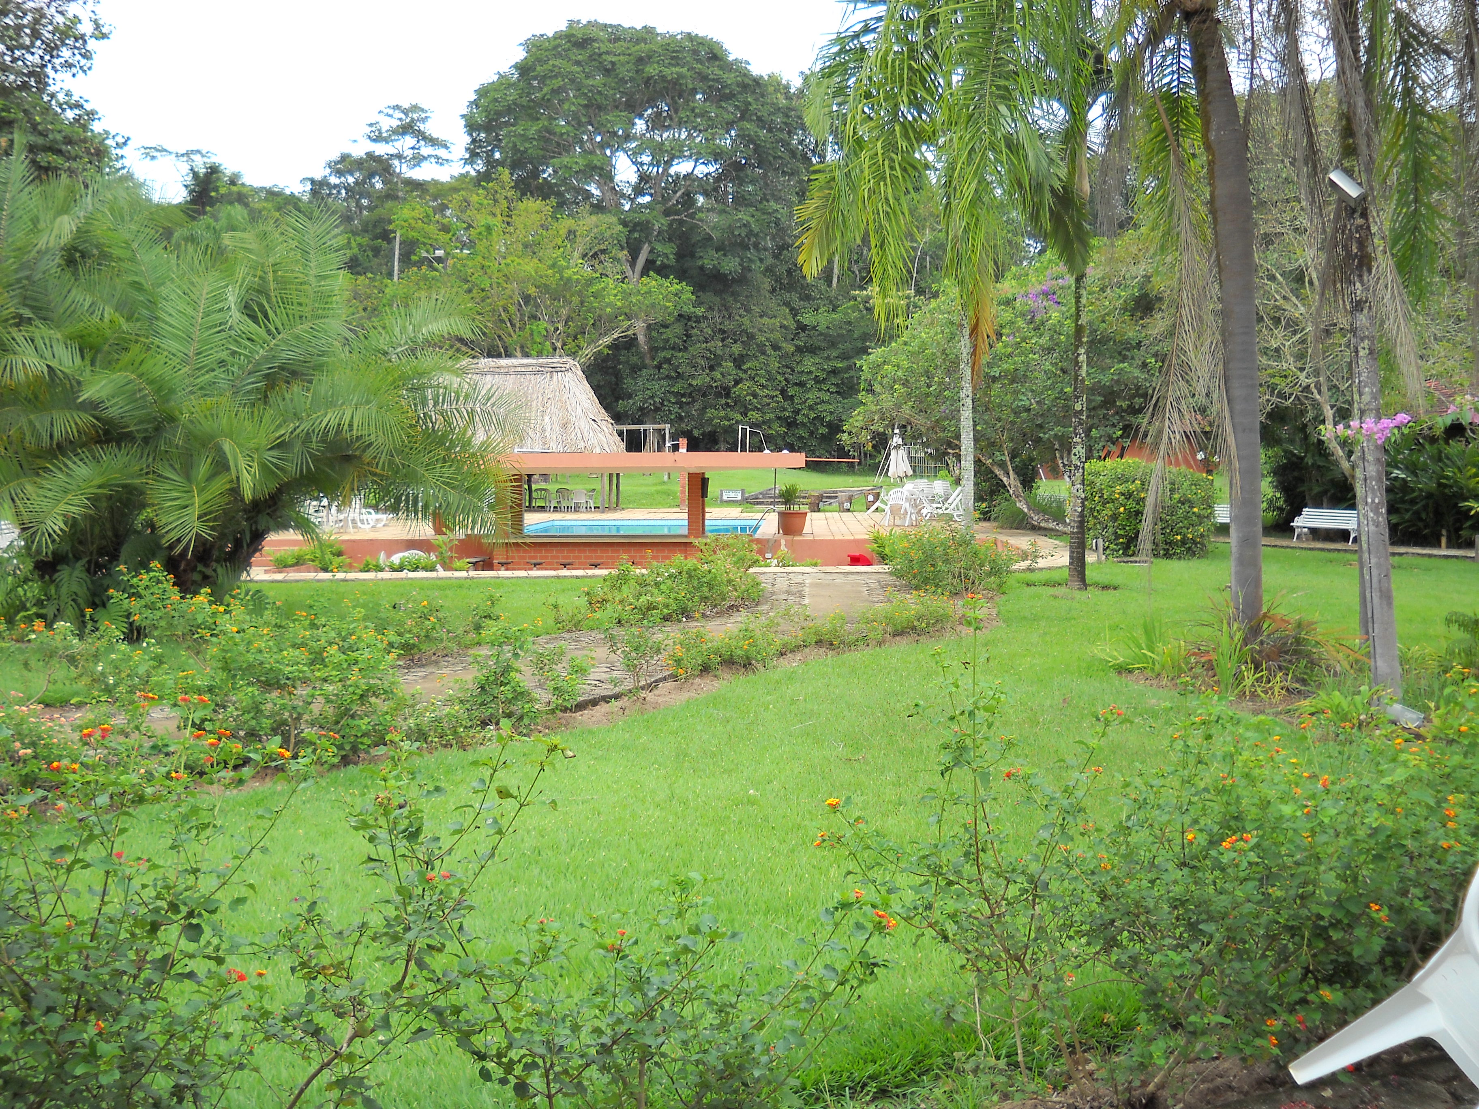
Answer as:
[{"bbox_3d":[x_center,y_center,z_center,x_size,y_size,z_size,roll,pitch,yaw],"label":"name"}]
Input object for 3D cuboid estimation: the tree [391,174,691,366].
[{"bbox_3d":[-8.348,-9.461,68.000,12.000,11.800,11.000,0,3,0],"label":"tree"}]

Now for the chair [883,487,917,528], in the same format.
[{"bbox_3d":[3.640,-1.061,36.800,0.570,0.850,0.580,1,3,13],"label":"chair"}]

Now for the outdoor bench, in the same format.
[{"bbox_3d":[13.508,-0.665,37.400,0.620,0.820,1.600,-3,4,-42],"label":"outdoor bench"}]

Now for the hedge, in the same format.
[{"bbox_3d":[8.124,-0.905,32.200,2.350,1.900,1.900,0,3,0],"label":"hedge"}]

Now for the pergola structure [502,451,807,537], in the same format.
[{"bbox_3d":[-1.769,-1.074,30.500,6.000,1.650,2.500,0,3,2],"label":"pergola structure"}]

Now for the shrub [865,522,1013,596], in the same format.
[{"bbox_3d":[3.006,0.043,24.000,2.050,1.050,1.700,0,3,0],"label":"shrub"}]

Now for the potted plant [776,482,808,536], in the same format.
[{"bbox_3d":[1.023,-0.877,31.600,0.620,1.040,0.620,0,3,0],"label":"potted plant"}]

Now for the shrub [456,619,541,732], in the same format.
[{"bbox_3d":[-1.632,0.818,11.000,0.580,0.760,0.580,0,3,0],"label":"shrub"}]

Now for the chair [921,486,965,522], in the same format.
[{"bbox_3d":[4.874,-1.187,38.800,1.000,0.860,0.650,-1,3,-12],"label":"chair"}]

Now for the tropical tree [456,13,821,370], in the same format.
[{"bbox_3d":[-5.480,-16.753,88.000,18.000,22.000,17.000,0,3,0],"label":"tropical tree"}]

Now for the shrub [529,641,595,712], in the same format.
[{"bbox_3d":[-1.278,0.878,11.700,0.470,0.520,0.450,0,3,0],"label":"shrub"}]

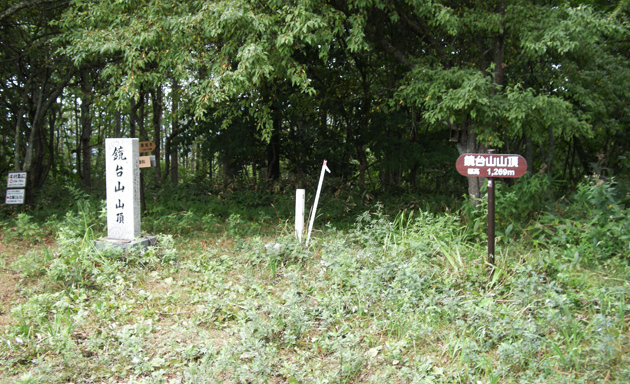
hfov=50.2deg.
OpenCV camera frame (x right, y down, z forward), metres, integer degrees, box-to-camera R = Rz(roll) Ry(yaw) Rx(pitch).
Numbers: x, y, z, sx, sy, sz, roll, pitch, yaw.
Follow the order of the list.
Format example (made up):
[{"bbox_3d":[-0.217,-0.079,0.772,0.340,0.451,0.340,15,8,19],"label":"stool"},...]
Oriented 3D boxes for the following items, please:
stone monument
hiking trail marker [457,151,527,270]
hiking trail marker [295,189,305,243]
[{"bbox_3d":[-2.303,0.036,8.200,0.510,1.320,0.500,0,4,12],"label":"stone monument"},{"bbox_3d":[1.877,0.207,7.150,0.720,1.280,0.090,1,4,16],"label":"hiking trail marker"},{"bbox_3d":[-0.196,0.309,8.500,0.084,0.700,0.084,3,4,22],"label":"hiking trail marker"}]

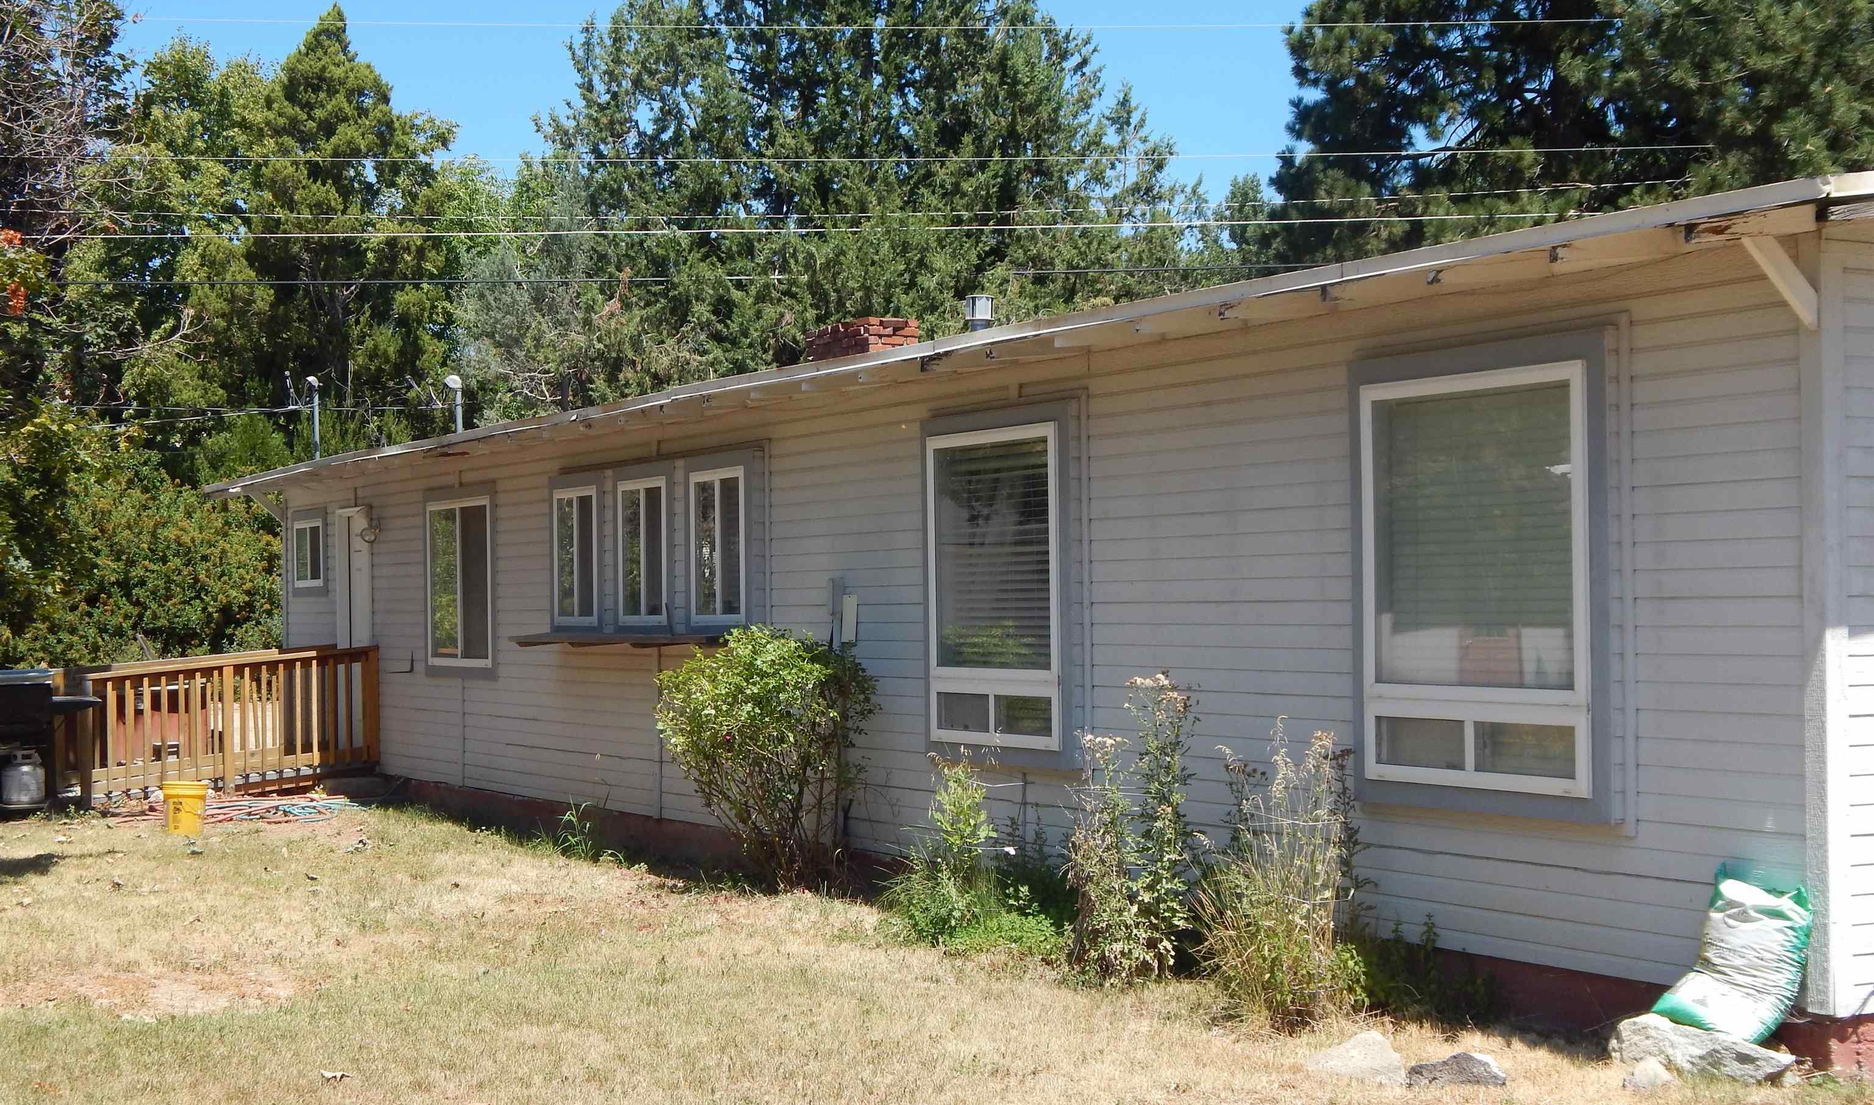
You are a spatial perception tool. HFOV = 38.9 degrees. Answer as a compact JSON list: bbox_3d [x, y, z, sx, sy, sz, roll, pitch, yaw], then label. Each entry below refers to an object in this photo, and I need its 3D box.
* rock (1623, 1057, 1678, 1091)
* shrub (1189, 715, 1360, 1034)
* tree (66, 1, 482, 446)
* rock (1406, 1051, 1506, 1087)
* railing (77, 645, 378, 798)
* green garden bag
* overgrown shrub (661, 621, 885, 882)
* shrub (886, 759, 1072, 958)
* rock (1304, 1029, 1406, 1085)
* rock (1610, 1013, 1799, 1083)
[{"bbox_3d":[2.179,1.594,8.100,0.170,0.110,0.140,-1,-1,11],"label":"rock"},{"bbox_3d":[1.211,1.139,9.400,0.560,1.070,0.570,0,-1,-29],"label":"shrub"},{"bbox_3d":[-9.258,-2.553,37.898,5.500,10.000,5.500,0,-1,-29],"label":"tree"},{"bbox_3d":[1.604,1.600,8.200,0.300,0.120,0.200,-1,-1,11],"label":"rock"},{"bbox_3d":[-5.732,1.360,21.130,2.300,1.220,1.200,0,-1,-29],"label":"railing"},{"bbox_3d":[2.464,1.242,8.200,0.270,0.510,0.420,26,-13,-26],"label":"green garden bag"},{"bbox_3d":[-0.878,1.051,13.650,1.030,1.320,1.080,-1,-1,0],"label":"overgrown shrub"},{"bbox_3d":[0.165,1.346,11.700,0.740,0.840,0.760,0,-1,-29],"label":"shrub"},{"bbox_3d":[1.304,1.569,8.250,0.300,0.160,0.240,-1,-1,11],"label":"rock"},{"bbox_3d":[2.356,1.526,8.170,0.310,0.210,0.570,0,-1,-29],"label":"rock"}]

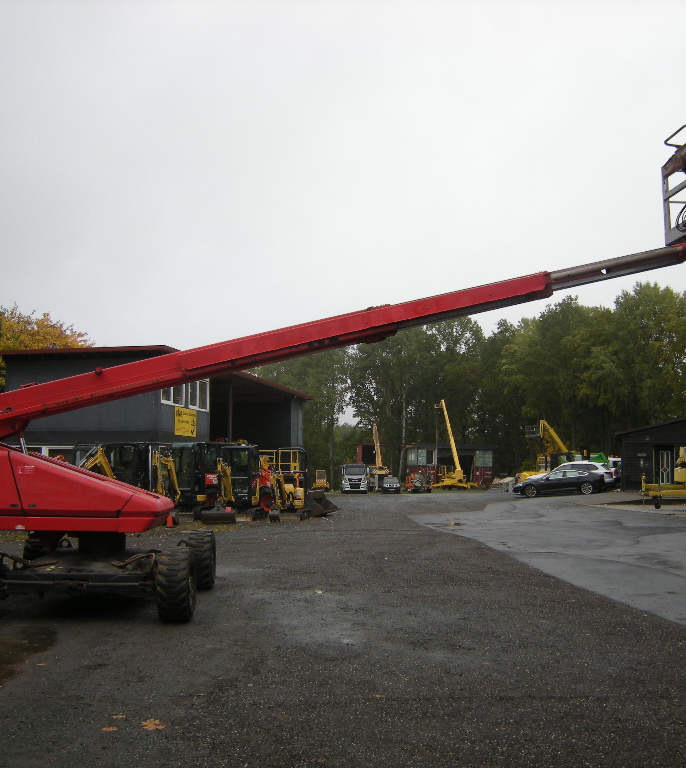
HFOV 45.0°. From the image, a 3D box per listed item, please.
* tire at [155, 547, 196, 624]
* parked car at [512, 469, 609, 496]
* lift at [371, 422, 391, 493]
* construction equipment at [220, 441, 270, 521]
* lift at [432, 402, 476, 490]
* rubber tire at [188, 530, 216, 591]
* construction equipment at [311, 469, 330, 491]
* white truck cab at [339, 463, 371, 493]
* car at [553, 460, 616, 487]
[{"bbox_3d":[-1.834,2.213,9.120,0.320,0.810,0.810,0,-6,-4],"label":"tire"},{"bbox_3d":[11.864,5.403,45.287,4.900,1.440,1.900,-1,-6,8],"label":"parked car"},{"bbox_3d":[4.214,8.499,95.629,2.400,7.763,6.500,0,-6,0],"label":"lift"},{"bbox_3d":[-3.339,3.102,26.724,1.700,2.480,3.900,-1,-6,10],"label":"construction equipment"},{"bbox_3d":[13.000,7.200,97.000,5.300,10.600,4.200,0,-6,0],"label":"lift"},{"bbox_3d":[-1.953,2.448,11.510,0.310,0.810,0.810,0,-6,-4],"label":"rubber tire"},{"bbox_3d":[-2.322,10.241,87.415,1.750,2.359,3.500,0,-6,0],"label":"construction equipment"},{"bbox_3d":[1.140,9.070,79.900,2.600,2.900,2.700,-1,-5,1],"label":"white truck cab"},{"bbox_3d":[13.450,5.450,49.200,4.720,1.560,1.880,-4,-7,14],"label":"car"}]

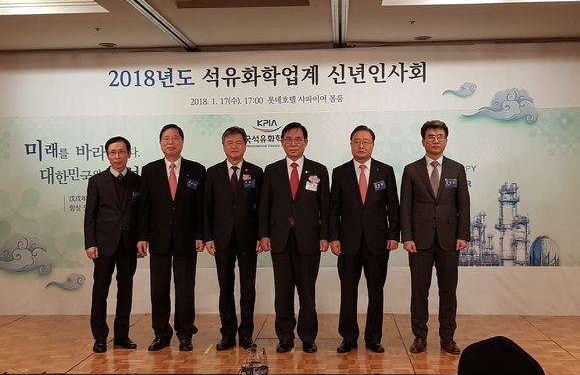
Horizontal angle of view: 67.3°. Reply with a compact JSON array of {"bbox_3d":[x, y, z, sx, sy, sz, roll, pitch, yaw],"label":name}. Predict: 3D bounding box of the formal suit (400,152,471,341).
[{"bbox_3d":[1.120,0.462,3.361,0.531,1.406,0.290,0,3,14],"label":"formal suit"}]

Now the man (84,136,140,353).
[{"bbox_3d":[-1.385,0.426,3.450,0.488,1.647,0.330,-2,3,-27],"label":"man"}]

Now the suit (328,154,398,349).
[{"bbox_3d":[0.584,0.486,3.393,0.521,1.427,0.290,0,3,7],"label":"suit"}]

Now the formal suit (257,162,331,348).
[{"bbox_3d":[0.039,0.479,3.410,0.523,1.438,0.290,-1,3,0],"label":"formal suit"}]

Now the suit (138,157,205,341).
[{"bbox_3d":[-0.933,0.477,3.452,0.526,1.432,0.290,-1,3,-12],"label":"suit"}]

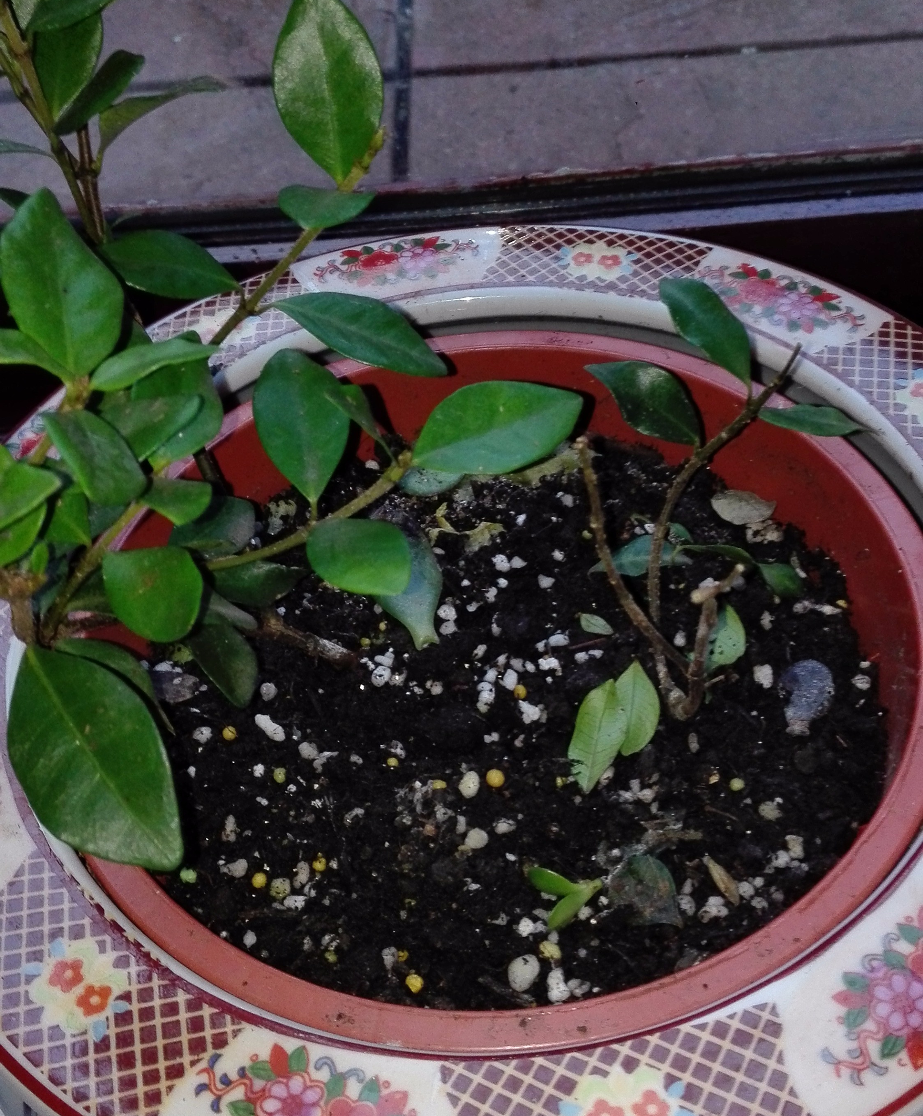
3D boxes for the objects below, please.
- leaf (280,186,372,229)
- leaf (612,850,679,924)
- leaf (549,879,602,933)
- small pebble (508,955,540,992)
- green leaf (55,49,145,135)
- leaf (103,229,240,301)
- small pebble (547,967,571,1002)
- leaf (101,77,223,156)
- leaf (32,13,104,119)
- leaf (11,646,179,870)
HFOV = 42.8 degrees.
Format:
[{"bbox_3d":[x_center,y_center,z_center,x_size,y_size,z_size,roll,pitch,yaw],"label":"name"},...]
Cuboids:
[{"bbox_3d":[-0.034,-0.088,0.297,0.025,0.008,0.020,-2,57,3],"label":"leaf"},{"bbox_3d":[0.044,0.079,0.280,0.015,0.005,0.019,-26,52,-16],"label":"leaf"},{"bbox_3d":[0.024,0.074,0.251,0.006,0.004,0.015,25,59,23],"label":"leaf"},{"bbox_3d":[0.013,0.087,0.248,0.007,0.006,0.008,-12,48,-4],"label":"small pebble"},{"bbox_3d":[-0.080,-0.102,0.260,0.029,0.007,0.013,-27,55,25],"label":"green leaf"},{"bbox_3d":[-0.079,-0.078,0.318,0.037,0.007,0.019,19,68,-6],"label":"leaf"},{"bbox_3d":[0.023,0.099,0.274,0.006,0.005,0.008,-7,48,0],"label":"small pebble"},{"bbox_3d":[-0.098,-0.145,0.385,0.048,0.011,0.017,-29,10,-6],"label":"leaf"},{"bbox_3d":[-0.129,-0.165,0.385,0.021,0.009,0.044,8,84,-10],"label":"leaf"},{"bbox_3d":[-0.081,0.043,0.260,0.031,0.009,0.063,-33,69,-21],"label":"leaf"}]

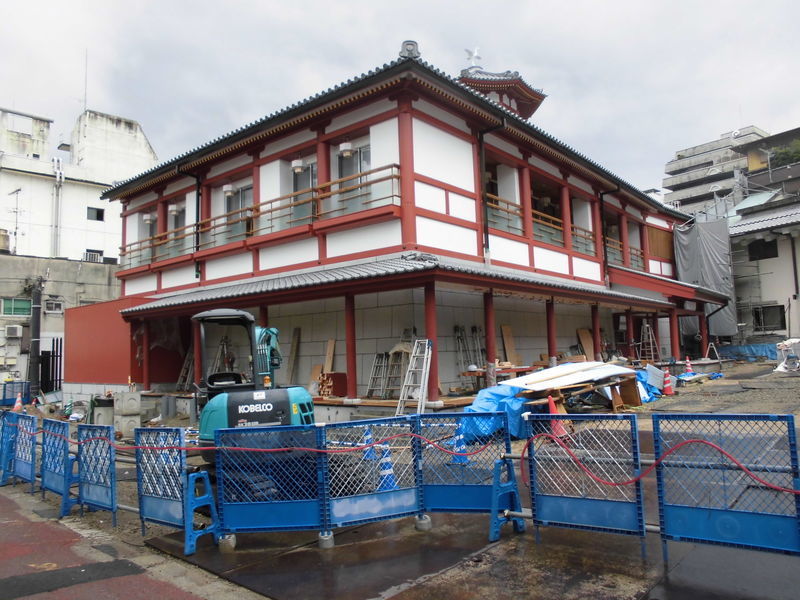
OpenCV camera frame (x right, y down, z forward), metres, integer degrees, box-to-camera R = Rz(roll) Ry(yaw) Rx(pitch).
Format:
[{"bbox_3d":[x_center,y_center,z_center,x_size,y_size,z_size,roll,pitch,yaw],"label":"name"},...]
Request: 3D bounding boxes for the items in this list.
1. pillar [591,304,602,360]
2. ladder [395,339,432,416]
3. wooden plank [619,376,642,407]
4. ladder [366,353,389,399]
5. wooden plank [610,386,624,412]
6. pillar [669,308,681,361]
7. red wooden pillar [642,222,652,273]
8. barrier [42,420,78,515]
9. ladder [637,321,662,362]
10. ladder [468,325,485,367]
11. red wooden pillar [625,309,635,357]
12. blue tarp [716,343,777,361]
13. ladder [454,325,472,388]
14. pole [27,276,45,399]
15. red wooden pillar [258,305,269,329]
[{"bbox_3d":[7.576,1.648,23.125,0.280,3.000,0.280,-6,-7,40],"label":"pillar"},{"bbox_3d":[0.303,1.925,12.627,0.620,2.266,0.160,-6,-28,40],"label":"ladder"},{"bbox_3d":[5.280,2.113,13.728,0.440,0.634,0.060,-11,-6,29],"label":"wooden plank"},{"bbox_3d":[-0.559,1.841,14.773,0.460,1.073,0.420,-6,-10,40],"label":"ladder"},{"bbox_3d":[4.297,1.970,11.900,0.160,0.580,0.080,-14,-39,18],"label":"wooden plank"},{"bbox_3d":[10.005,1.244,21.893,0.330,1.948,0.330,-6,-7,40],"label":"pillar"},{"bbox_3d":[12.979,-2.629,31.600,0.310,2.900,0.310,-6,-7,40],"label":"red wooden pillar"},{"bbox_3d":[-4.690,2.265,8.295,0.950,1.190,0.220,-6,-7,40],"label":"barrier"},{"bbox_3d":[11.174,1.880,27.102,0.600,1.778,1.100,-6,-7,40],"label":"ladder"},{"bbox_3d":[2.702,1.846,19.728,0.180,2.070,0.480,-19,-15,38],"label":"ladder"},{"bbox_3d":[8.570,1.563,22.322,0.220,2.340,0.220,-6,-7,40],"label":"red wooden pillar"},{"bbox_3d":[19.742,2.953,34.301,3.200,0.939,0.500,-6,-7,40],"label":"blue tarp"},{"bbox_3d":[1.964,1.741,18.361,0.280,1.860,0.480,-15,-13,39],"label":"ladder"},{"bbox_3d":[-15.448,1.687,25.503,0.400,5.377,0.400,-6,-7,40],"label":"pole"},{"bbox_3d":[-3.850,1.402,16.950,0.210,2.540,0.210,-6,-7,40],"label":"red wooden pillar"}]

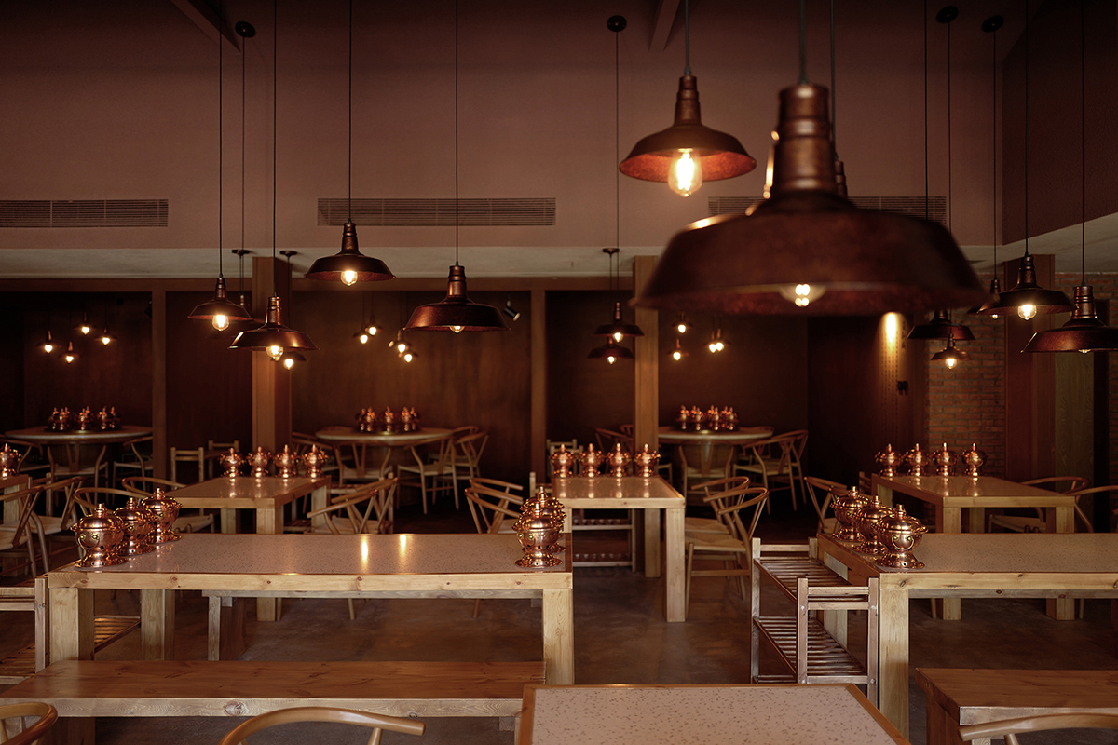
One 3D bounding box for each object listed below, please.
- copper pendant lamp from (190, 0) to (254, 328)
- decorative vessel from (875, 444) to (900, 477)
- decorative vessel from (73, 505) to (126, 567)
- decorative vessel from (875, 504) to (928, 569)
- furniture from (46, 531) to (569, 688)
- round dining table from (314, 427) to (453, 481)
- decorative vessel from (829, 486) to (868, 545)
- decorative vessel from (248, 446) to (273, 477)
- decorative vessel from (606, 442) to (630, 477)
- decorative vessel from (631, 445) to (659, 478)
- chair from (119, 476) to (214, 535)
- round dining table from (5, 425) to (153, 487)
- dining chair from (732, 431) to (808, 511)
[{"bbox_3d":[-1.349,-0.824,3.470,0.265,1.324,0.265,0,0,1],"label":"copper pendant lamp"},{"bbox_3d":[2.467,0.663,6.498,0.193,0.247,0.193,0,-1,1],"label":"decorative vessel"},{"bbox_3d":[-1.865,0.651,3.535,0.215,0.238,0.215,0,0,0],"label":"decorative vessel"},{"bbox_3d":[1.376,0.651,3.500,0.215,0.238,0.215,0,0,0],"label":"decorative vessel"},{"bbox_3d":[-0.934,1.141,3.706,1.982,0.761,0.847,0,-1,1],"label":"furniture"},{"bbox_3d":[-1.927,1.038,9.601,1.502,0.790,1.502,0,-1,1],"label":"round dining table"},{"bbox_3d":[1.359,0.651,4.030,0.215,0.238,0.215,0,0,0],"label":"decorative vessel"},{"bbox_3d":[-2.199,0.657,6.400,0.195,0.228,0.190,0,0,1],"label":"decorative vessel"},{"bbox_3d":[0.438,0.645,6.400,0.195,0.243,0.190,0,0,1],"label":"decorative vessel"},{"bbox_3d":[0.642,0.651,6.410,0.215,0.238,0.215,0,0,0],"label":"decorative vessel"},{"bbox_3d":[-2.906,1.165,6.360,0.558,0.761,0.558,0,-1,1],"label":"chair"},{"bbox_3d":[-5.250,1.040,9.732,1.512,0.790,1.512,0,-1,0],"label":"round dining table"},{"bbox_3d":[2.090,1.000,8.680,0.550,0.760,0.530,0,0,-45],"label":"dining chair"}]

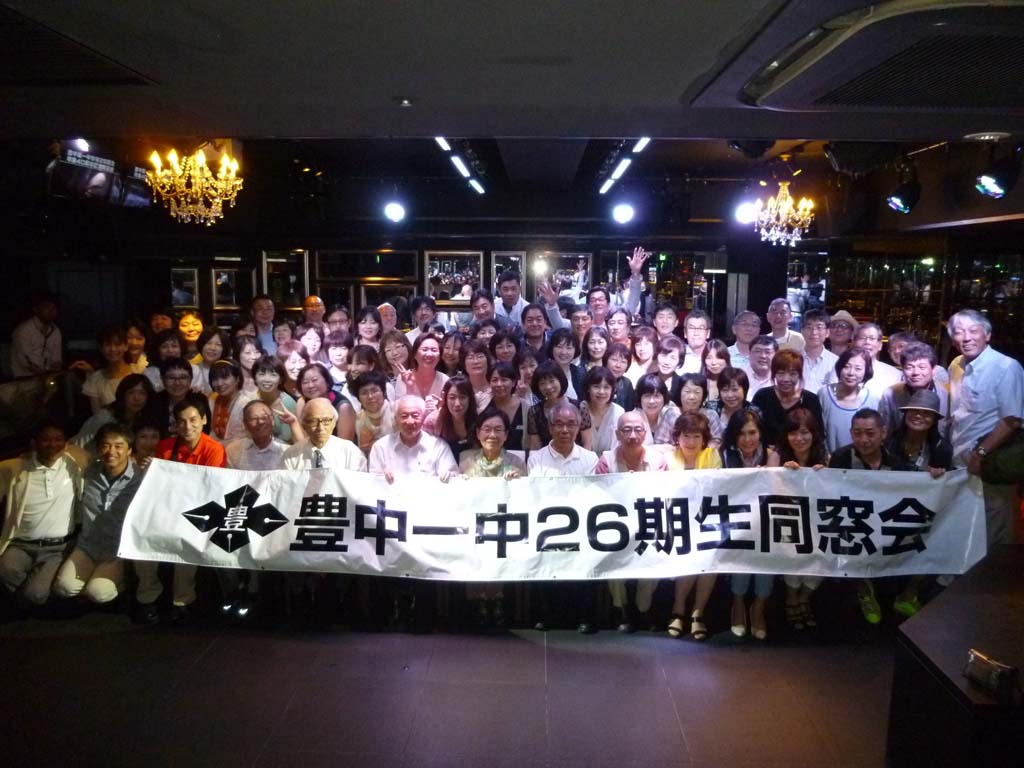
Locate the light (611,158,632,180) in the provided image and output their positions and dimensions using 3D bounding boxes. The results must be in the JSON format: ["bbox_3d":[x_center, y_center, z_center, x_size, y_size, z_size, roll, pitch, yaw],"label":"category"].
[{"bbox_3d":[0.888,-1.754,5.996,0.070,0.060,1.237,1,9,2],"label":"light"}]

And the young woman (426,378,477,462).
[{"bbox_3d":[-0.387,0.599,4.795,0.460,1.286,0.500,0,9,-1],"label":"young woman"}]

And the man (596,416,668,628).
[{"bbox_3d":[0.695,0.738,4.379,0.480,1.161,0.800,1,9,6],"label":"man"}]

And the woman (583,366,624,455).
[{"bbox_3d":[0.573,0.586,4.828,0.450,1.450,0.420,1,8,7],"label":"woman"}]

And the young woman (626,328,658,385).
[{"bbox_3d":[0.897,0.385,5.246,0.430,1.586,0.300,1,9,6],"label":"young woman"}]

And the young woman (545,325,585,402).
[{"bbox_3d":[0.338,0.395,5.169,0.430,1.581,0.300,1,9,3],"label":"young woman"}]

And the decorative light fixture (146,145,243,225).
[{"bbox_3d":[-2.037,-1.272,4.736,0.610,0.490,0.610,1,8,2],"label":"decorative light fixture"}]

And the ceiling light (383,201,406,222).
[{"bbox_3d":[-1.109,-1.628,6.980,0.230,0.230,0.250,1,21,2],"label":"ceiling light"}]

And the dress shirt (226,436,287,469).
[{"bbox_3d":[-1.472,0.561,4.330,0.440,0.520,0.280,0,9,-6],"label":"dress shirt"}]

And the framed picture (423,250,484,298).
[{"bbox_3d":[-0.680,-1.259,8.743,0.710,0.620,0.050,1,9,2],"label":"framed picture"}]

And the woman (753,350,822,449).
[{"bbox_3d":[1.681,0.524,4.680,0.460,1.504,0.320,2,9,11],"label":"woman"}]

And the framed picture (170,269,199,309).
[{"bbox_3d":[-3.936,-1.148,8.888,0.340,0.470,0.040,1,9,2],"label":"framed picture"}]

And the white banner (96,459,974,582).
[{"bbox_3d":[0.178,0.749,4.055,4.650,0.580,0.180,1,-5,2],"label":"white banner"}]

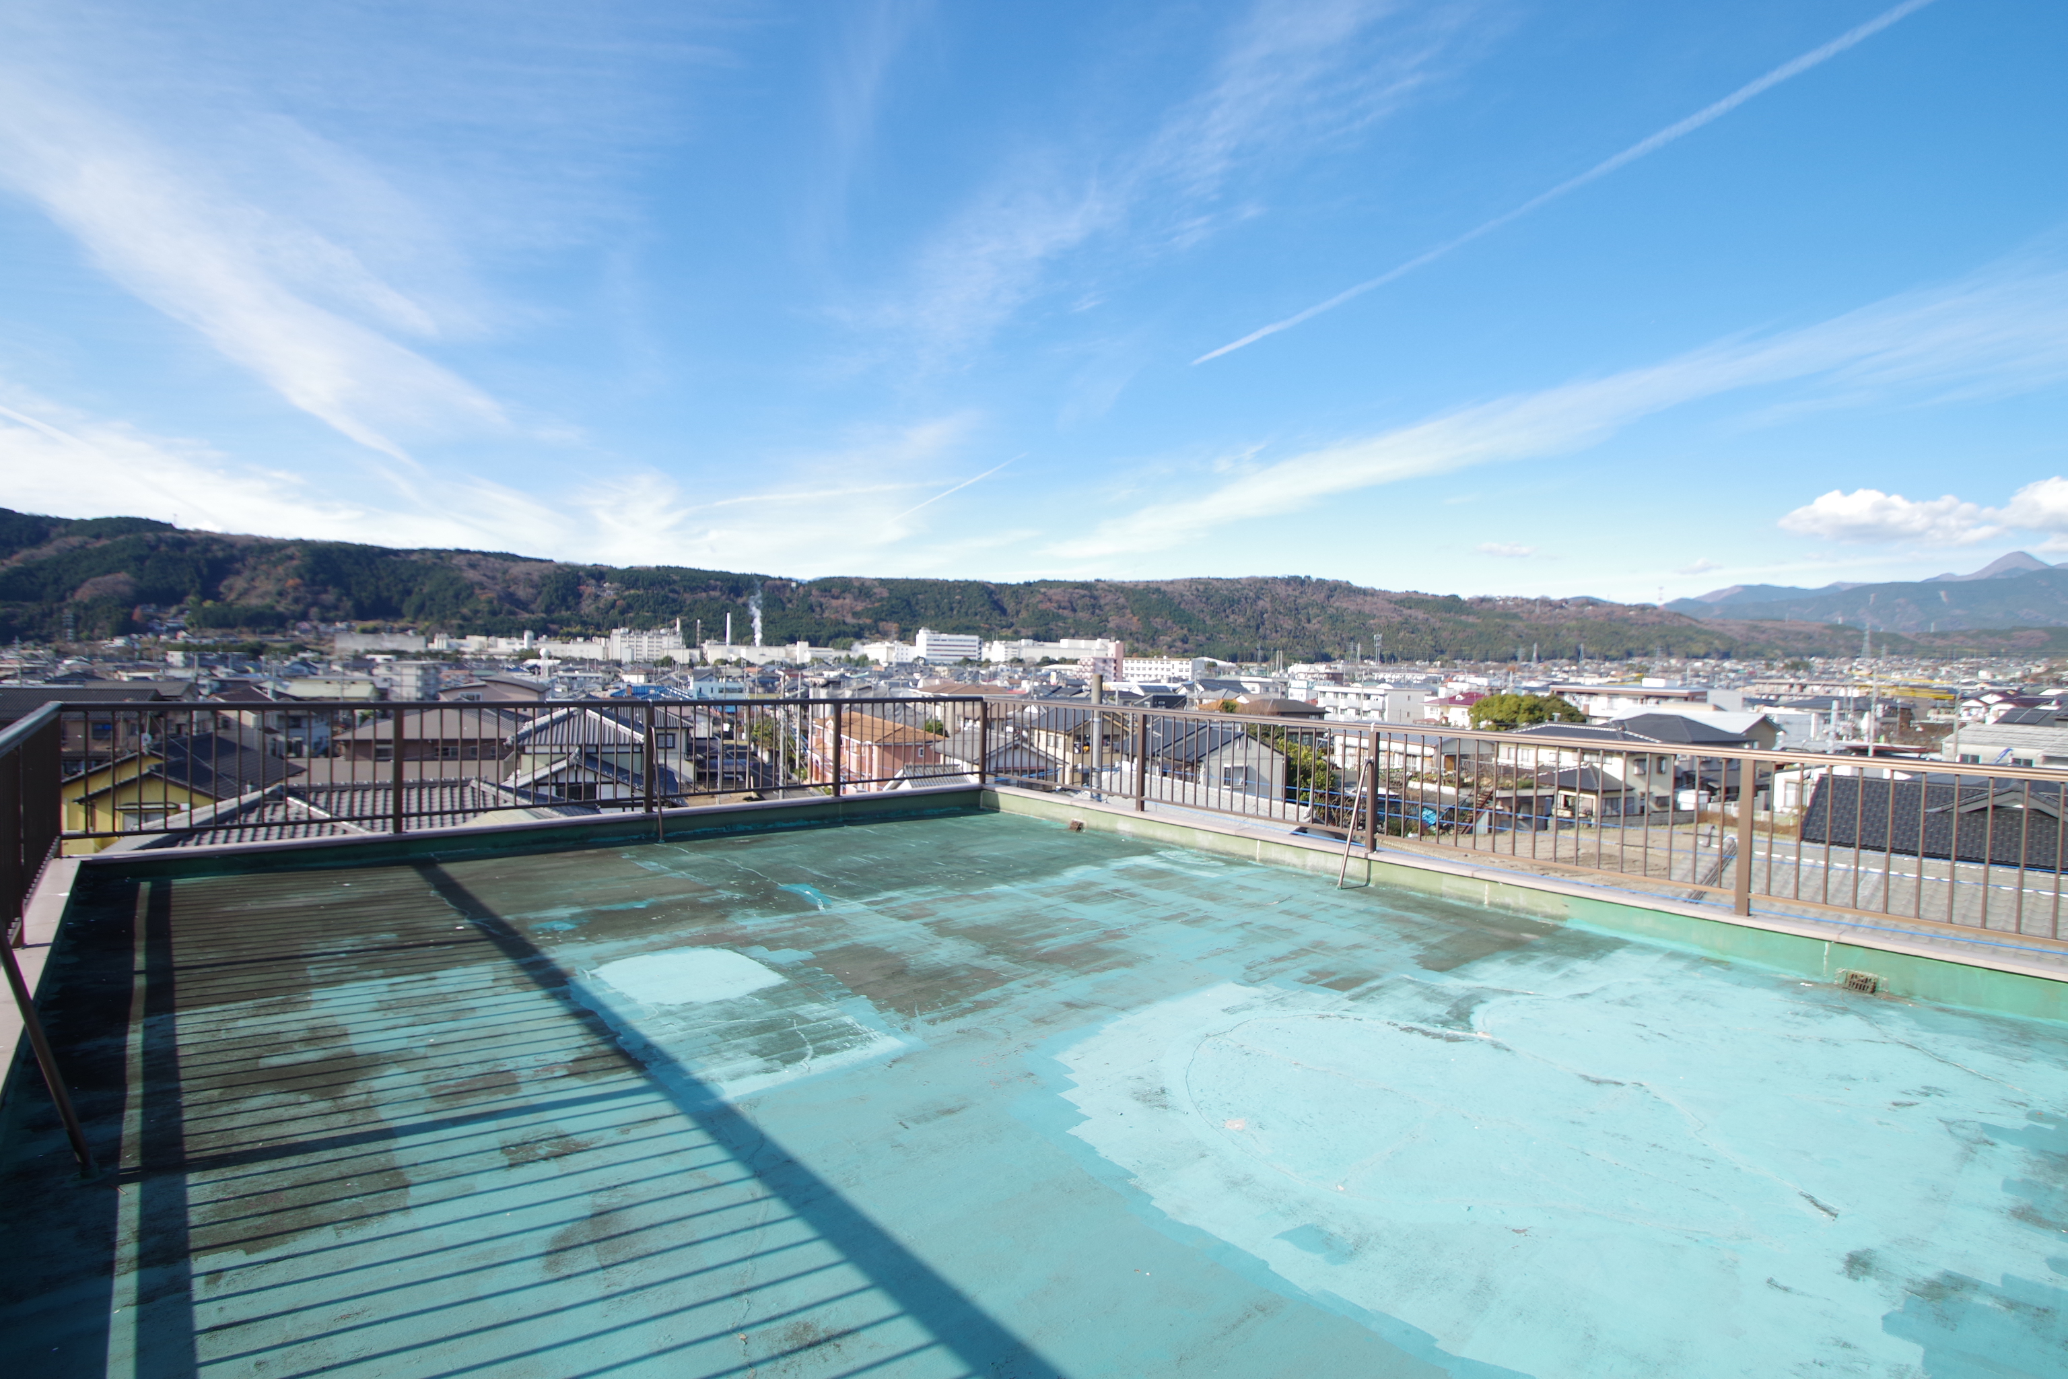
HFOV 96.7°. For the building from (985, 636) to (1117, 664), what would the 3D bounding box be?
[{"bbox_3d":[12.350,-30.540,740.000,98.750,17.480,45.000,0,2,-20],"label":"building"}]

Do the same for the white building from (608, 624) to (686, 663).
[{"bbox_3d":[-323.640,-35.880,770.000,56.530,27.290,28.000,0,2,-20],"label":"white building"}]

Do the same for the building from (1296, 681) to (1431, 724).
[{"bbox_3d":[59.700,3.820,163.000,11.840,8.610,14.710,0,2,-33],"label":"building"}]

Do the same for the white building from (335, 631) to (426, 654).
[{"bbox_3d":[-588.760,-41.340,830.000,62.780,17.100,25.000,0,2,-20],"label":"white building"}]

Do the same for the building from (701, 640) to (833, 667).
[{"bbox_3d":[-214.820,-28.670,740.000,98.620,16.370,40.000,0,2,-20],"label":"building"}]

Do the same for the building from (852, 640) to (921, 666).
[{"bbox_3d":[-112.230,-27.830,700.000,47.210,17.710,30.000,0,2,-20],"label":"building"}]

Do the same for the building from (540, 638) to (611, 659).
[{"bbox_3d":[-380.260,-32.530,760.000,49.960,17.270,30.000,0,2,-20],"label":"building"}]

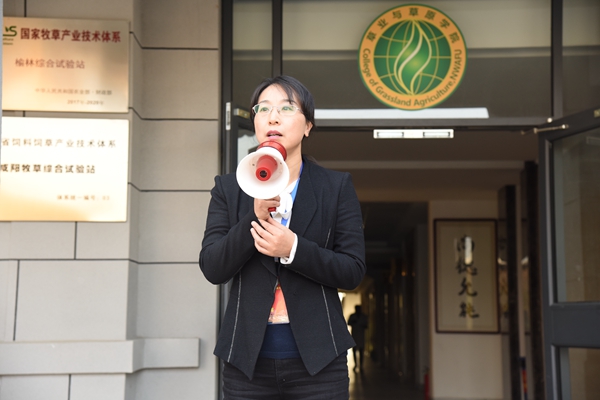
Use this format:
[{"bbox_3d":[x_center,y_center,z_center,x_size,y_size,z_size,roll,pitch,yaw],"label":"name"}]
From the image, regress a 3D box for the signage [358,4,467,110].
[{"bbox_3d":[0.702,-0.881,6.800,0.665,0.665,0.030,0,-7,1],"label":"signage"}]

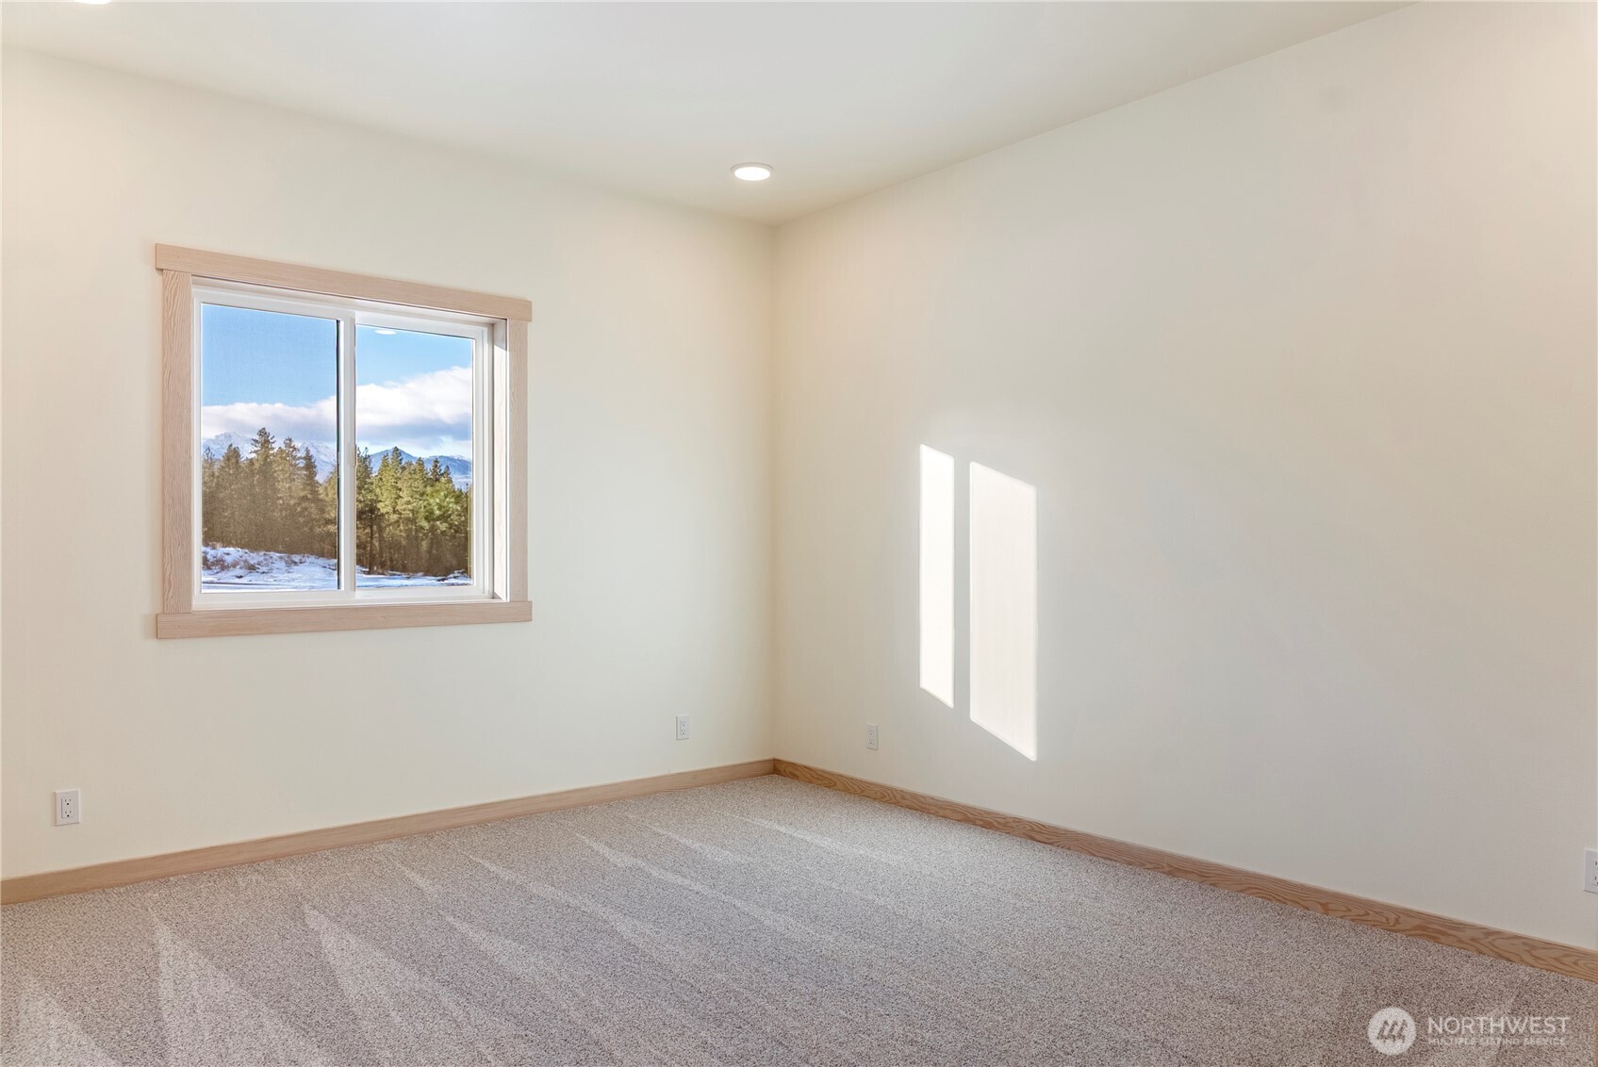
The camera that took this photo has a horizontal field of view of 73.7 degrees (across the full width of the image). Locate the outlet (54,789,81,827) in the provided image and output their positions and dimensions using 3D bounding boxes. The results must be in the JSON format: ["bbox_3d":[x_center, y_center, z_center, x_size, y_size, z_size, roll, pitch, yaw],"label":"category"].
[{"bbox_3d":[-2.414,0.907,3.520,0.070,0.114,0.007,0,-1,-39],"label":"outlet"}]

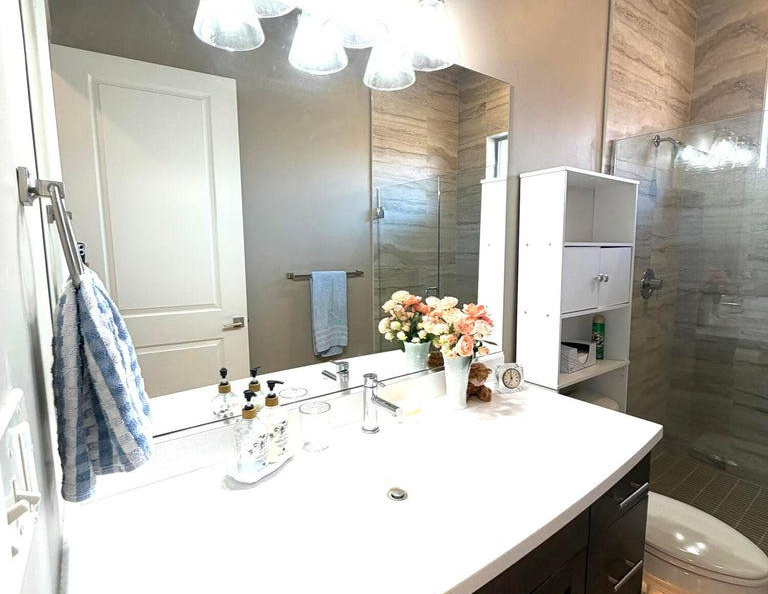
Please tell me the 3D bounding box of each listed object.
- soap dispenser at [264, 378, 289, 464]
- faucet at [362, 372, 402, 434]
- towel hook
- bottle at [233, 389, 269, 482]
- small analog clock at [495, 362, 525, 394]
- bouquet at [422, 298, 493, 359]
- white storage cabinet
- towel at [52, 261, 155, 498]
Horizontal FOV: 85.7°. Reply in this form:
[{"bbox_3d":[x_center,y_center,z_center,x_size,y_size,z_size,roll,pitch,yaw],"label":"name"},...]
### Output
[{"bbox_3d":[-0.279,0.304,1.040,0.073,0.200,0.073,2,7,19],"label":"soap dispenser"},{"bbox_3d":[-0.004,0.311,1.158,0.052,0.166,0.172,-5,8,-36],"label":"faucet"},{"bbox_3d":[-0.480,-0.092,0.599,0.069,0.175,0.156,-5,8,-36],"label":"towel hook"},{"bbox_3d":[-0.307,0.311,0.963,0.073,0.196,0.073,5,8,40],"label":"bottle"},{"bbox_3d":[0.455,0.294,1.510,0.094,0.102,0.044,-2,7,-8],"label":"small analog clock"},{"bbox_3d":[0.249,0.112,1.348,0.218,0.187,0.208,-1,7,0],"label":"bouquet"},{"bbox_3d":[0.841,0.342,1.824,0.598,1.681,0.183,-5,8,-36],"label":"white storage cabinet"},{"bbox_3d":[-0.445,0.120,0.641,0.114,0.338,0.151,-5,8,-36],"label":"towel"}]

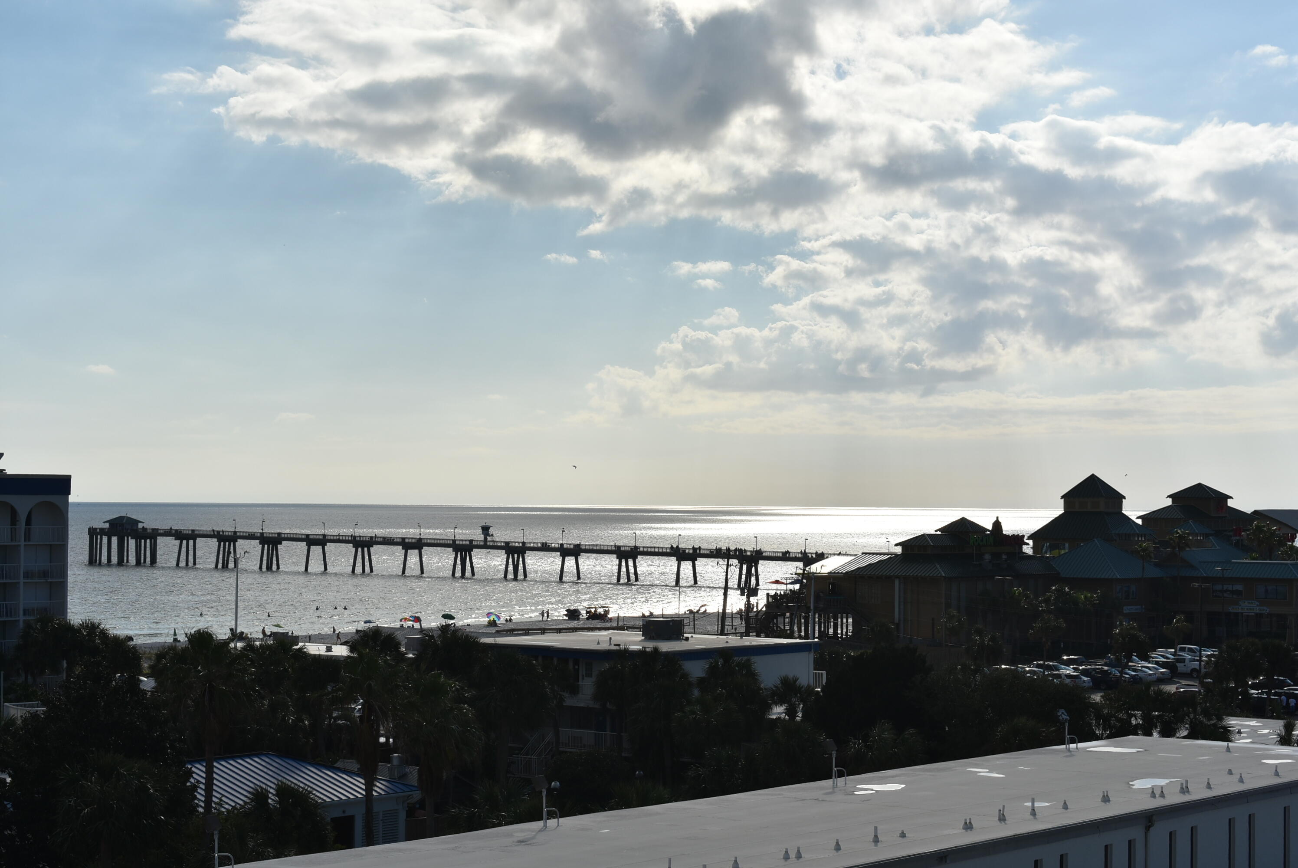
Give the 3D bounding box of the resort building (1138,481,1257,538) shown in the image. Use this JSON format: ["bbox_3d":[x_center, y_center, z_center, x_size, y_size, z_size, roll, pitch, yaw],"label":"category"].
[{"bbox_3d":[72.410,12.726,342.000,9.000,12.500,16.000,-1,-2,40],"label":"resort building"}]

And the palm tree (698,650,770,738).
[{"bbox_3d":[4.480,15.710,139.000,3.800,8.400,3.800,0,-1,0],"label":"palm tree"}]

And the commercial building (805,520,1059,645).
[{"bbox_3d":[30.700,16.120,274.000,15.500,14.400,25.000,-1,-2,36],"label":"commercial building"}]

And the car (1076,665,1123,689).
[{"bbox_3d":[39.212,21.601,230.116,4.800,1.870,1.920,-1,-2,34],"label":"car"}]

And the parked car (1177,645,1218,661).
[{"bbox_3d":[57.466,23.404,276.000,5.600,1.900,2.000,-1,-2,41],"label":"parked car"}]

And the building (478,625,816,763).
[{"bbox_3d":[0.140,16.350,155.500,12.600,7.900,17.100,-1,-2,38],"label":"building"}]

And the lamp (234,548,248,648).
[{"bbox_3d":[-25.304,13.628,159.835,1.300,12.960,0.500,1,-1,-9],"label":"lamp"}]

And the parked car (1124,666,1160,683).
[{"bbox_3d":[44.400,21.920,237.600,4.600,1.460,1.820,-1,-2,36],"label":"parked car"}]

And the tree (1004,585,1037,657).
[{"bbox_3d":[38.937,19.839,271.904,3.400,7.520,3.400,0,-1,8],"label":"tree"}]

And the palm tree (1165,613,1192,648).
[{"bbox_3d":[51.323,20.338,251.928,2.900,5.670,2.900,0,-1,12],"label":"palm tree"}]

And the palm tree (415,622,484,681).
[{"bbox_3d":[-10.200,14.905,133.000,3.700,10.445,3.700,0,-1,0],"label":"palm tree"}]

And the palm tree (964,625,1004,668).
[{"bbox_3d":[32.233,20.643,249.940,3.300,4.700,3.300,0,-1,7],"label":"palm tree"}]

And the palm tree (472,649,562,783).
[{"bbox_3d":[-6.906,15.341,133.892,4.400,8.460,4.400,0,-1,-3],"label":"palm tree"}]

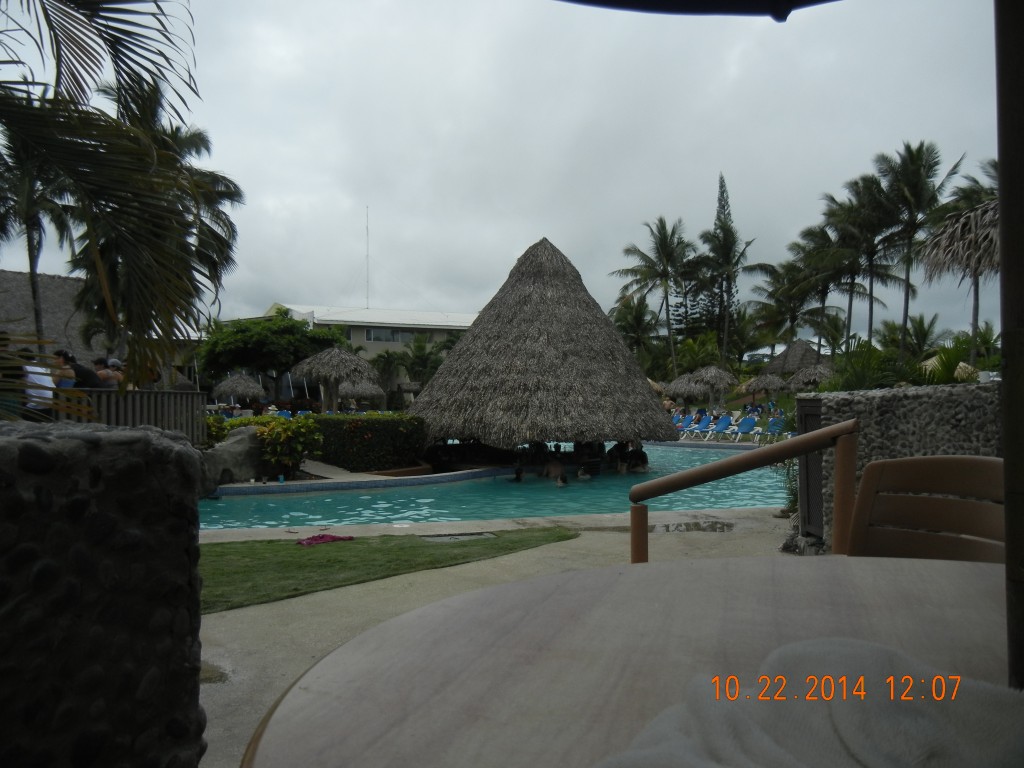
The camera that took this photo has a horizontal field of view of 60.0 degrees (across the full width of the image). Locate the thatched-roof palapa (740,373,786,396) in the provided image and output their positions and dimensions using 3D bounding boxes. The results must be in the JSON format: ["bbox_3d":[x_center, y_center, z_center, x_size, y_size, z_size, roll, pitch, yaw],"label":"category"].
[{"bbox_3d":[15.424,0.761,54.000,2.600,2.700,2.600,0,-1,0],"label":"thatched-roof palapa"}]

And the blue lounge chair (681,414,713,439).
[{"bbox_3d":[7.212,1.696,34.600,0.700,0.980,1.750,-1,-1,39],"label":"blue lounge chair"}]

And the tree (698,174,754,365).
[{"bbox_3d":[16.435,-7.297,68.000,4.291,17.510,4.300,0,0,0],"label":"tree"}]

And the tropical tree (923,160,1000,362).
[{"bbox_3d":[24.075,-5.416,46.000,5.200,12.200,5.200,0,-1,0],"label":"tropical tree"}]

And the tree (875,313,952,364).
[{"bbox_3d":[24.429,-1.403,54.000,4.746,5.895,4.700,0,0,0],"label":"tree"}]

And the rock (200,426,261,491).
[{"bbox_3d":[-5.669,1.491,18.000,1.450,1.400,1.150,0,0,-11],"label":"rock"}]

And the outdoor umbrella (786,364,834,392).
[{"bbox_3d":[18.866,0.177,56.000,2.966,2.814,3.000,0,0,0],"label":"outdoor umbrella"}]

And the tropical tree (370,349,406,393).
[{"bbox_3d":[-7.793,0.095,56.000,2.800,4.700,2.800,0,-1,0],"label":"tropical tree"}]

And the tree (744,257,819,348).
[{"bbox_3d":[17.612,-3.366,58.000,4.836,9.933,5.000,0,0,0],"label":"tree"}]

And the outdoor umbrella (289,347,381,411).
[{"bbox_3d":[-5.735,0.426,29.000,3.006,3.303,3.000,0,0,0],"label":"outdoor umbrella"}]

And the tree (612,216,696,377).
[{"bbox_3d":[9.634,-4.785,60.000,5.679,13.077,5.600,0,0,0],"label":"tree"}]

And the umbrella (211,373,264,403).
[{"bbox_3d":[-14.176,0.881,46.000,2.800,2.900,2.800,0,-1,0],"label":"umbrella"}]

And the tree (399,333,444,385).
[{"bbox_3d":[-5.684,-0.417,57.000,3.600,5.700,3.600,0,-1,0],"label":"tree"}]

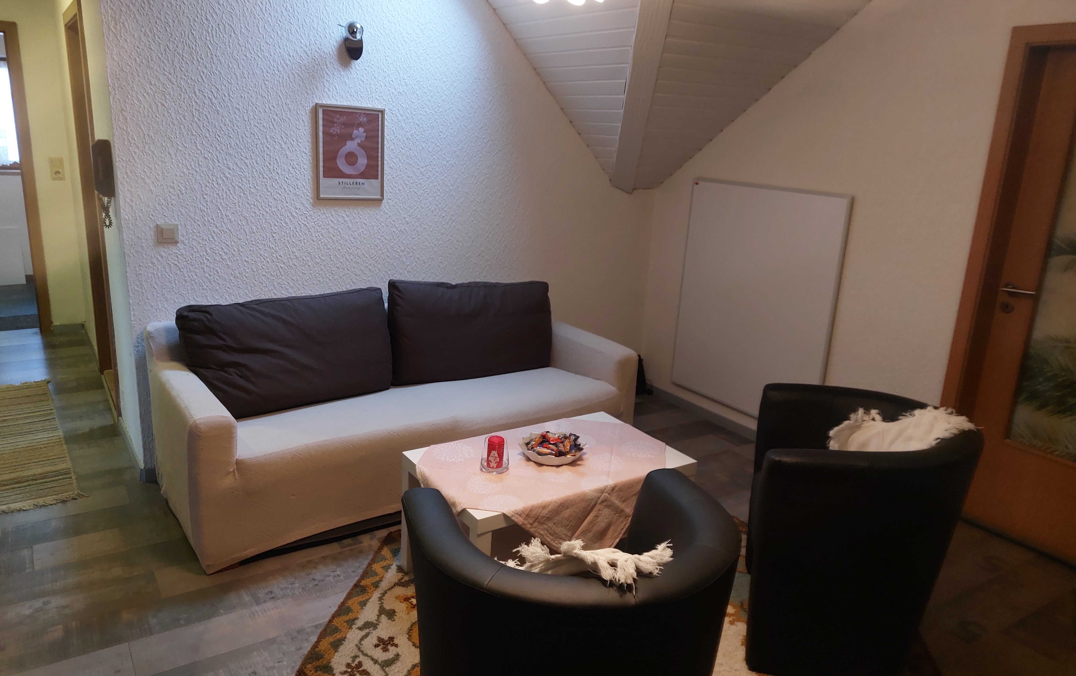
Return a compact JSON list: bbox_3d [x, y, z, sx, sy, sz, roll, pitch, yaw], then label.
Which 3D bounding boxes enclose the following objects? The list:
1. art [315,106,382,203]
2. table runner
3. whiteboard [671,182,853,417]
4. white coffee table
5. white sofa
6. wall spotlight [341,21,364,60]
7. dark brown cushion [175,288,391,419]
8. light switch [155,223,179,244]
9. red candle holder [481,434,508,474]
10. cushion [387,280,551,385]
[{"bbox_3d":[-0.864,-0.851,3.449,0.320,0.420,0.020,-7,18,-34],"label":"art"},{"bbox_3d":[0.042,0.550,2.691,0.940,0.280,0.580,-7,18,-33],"label":"table runner"},{"bbox_3d":[1.146,-0.196,4.018,0.020,1.220,1.015,-7,18,-33],"label":"whiteboard"},{"bbox_3d":[0.037,0.642,2.715,0.900,0.450,0.550,-7,18,-33],"label":"white coffee table"},{"bbox_3d":[-0.586,0.280,3.417,2.000,0.735,0.865,-7,18,-34],"label":"white sofa"},{"bbox_3d":[-0.807,-1.325,3.330,0.083,0.161,0.100,-6,17,-32],"label":"wall spotlight"},{"bbox_3d":[-1.070,0.055,3.201,0.850,0.460,0.190,-7,8,-34],"label":"dark brown cushion"},{"bbox_3d":[-1.536,-0.434,3.095,0.081,0.081,0.022,-7,18,-34],"label":"light switch"},{"bbox_3d":[-0.145,0.394,2.532,0.097,0.104,0.097,3,15,-1],"label":"red candle holder"},{"bbox_3d":[-0.342,-0.054,3.695,0.840,0.460,0.190,-7,8,-34],"label":"cushion"}]

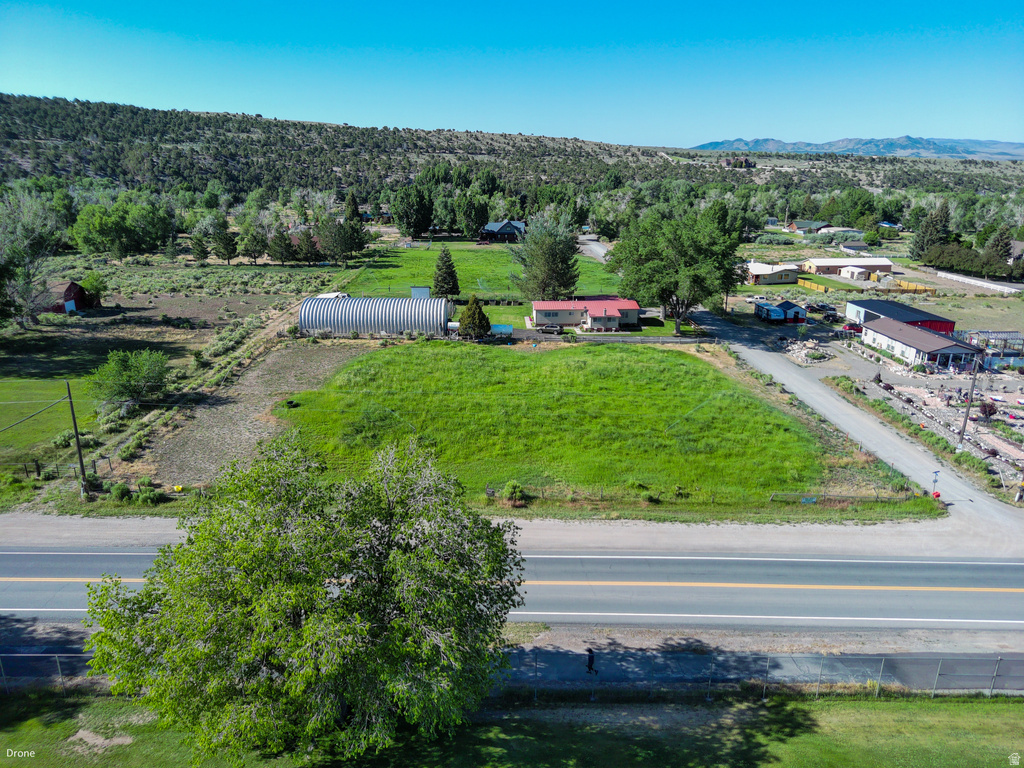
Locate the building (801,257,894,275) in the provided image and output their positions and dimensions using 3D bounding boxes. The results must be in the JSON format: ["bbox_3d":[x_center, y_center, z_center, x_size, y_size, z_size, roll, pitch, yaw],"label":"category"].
[{"bbox_3d":[95.320,-33.690,193.230,23.300,3.800,7.200,-2,18,-7],"label":"building"}]

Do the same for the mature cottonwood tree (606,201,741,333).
[{"bbox_3d":[27.363,-19.327,115.847,21.800,21.300,19.500,4,18,13],"label":"mature cottonwood tree"}]

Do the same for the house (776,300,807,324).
[{"bbox_3d":[53.920,-13.850,131.260,4.050,3.390,4.850,0,18,-1],"label":"house"}]

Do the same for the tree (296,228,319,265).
[{"bbox_3d":[-59.730,-39.650,197.140,6.370,10.570,6.370,0,18,0],"label":"tree"}]

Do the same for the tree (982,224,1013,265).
[{"bbox_3d":[143.910,-40.700,199.860,8.810,12.010,8.810,0,18,0],"label":"tree"}]

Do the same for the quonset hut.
[{"bbox_3d":[-23.316,-12.662,120.430,25.000,5.400,12.000,1,17,1],"label":"quonset hut"}]

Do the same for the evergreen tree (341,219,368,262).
[{"bbox_3d":[-48.660,-44.290,208.450,8.400,12.250,8.400,0,18,0],"label":"evergreen tree"}]

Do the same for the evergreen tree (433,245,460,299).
[{"bbox_3d":[-14.090,-23.790,144.630,5.950,11.550,5.950,0,18,0],"label":"evergreen tree"}]

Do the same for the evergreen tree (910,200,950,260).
[{"bbox_3d":[133.170,-48.300,213.770,12.570,18.080,12.570,0,18,0],"label":"evergreen tree"}]

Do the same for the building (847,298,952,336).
[{"bbox_3d":[69.970,-12.090,123.770,8.900,3.500,18.900,-1,18,-2],"label":"building"}]

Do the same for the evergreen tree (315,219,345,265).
[{"bbox_3d":[-53.580,-41.280,197.750,8.720,13.300,8.720,0,18,0],"label":"evergreen tree"}]

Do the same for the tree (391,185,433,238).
[{"bbox_3d":[-40.050,-67.620,267.990,16.540,21.040,16.540,0,18,0],"label":"tree"}]

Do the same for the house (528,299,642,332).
[{"bbox_3d":[13.105,-13.215,124.603,18.800,4.300,12.200,0,17,0],"label":"house"}]

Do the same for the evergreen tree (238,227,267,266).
[{"bbox_3d":[-75.510,-39.810,196.380,7.910,10.820,7.910,0,18,0],"label":"evergreen tree"}]

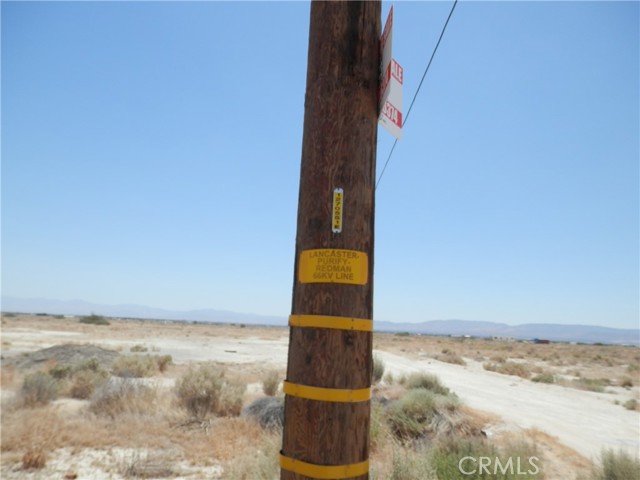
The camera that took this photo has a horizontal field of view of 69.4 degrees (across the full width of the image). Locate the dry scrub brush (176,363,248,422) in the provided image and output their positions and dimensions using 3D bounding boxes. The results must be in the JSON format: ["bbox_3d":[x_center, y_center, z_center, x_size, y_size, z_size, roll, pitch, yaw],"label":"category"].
[{"bbox_3d":[-1.900,2.620,8.000,1.200,0.900,1.050,4,-11,-6],"label":"dry scrub brush"}]

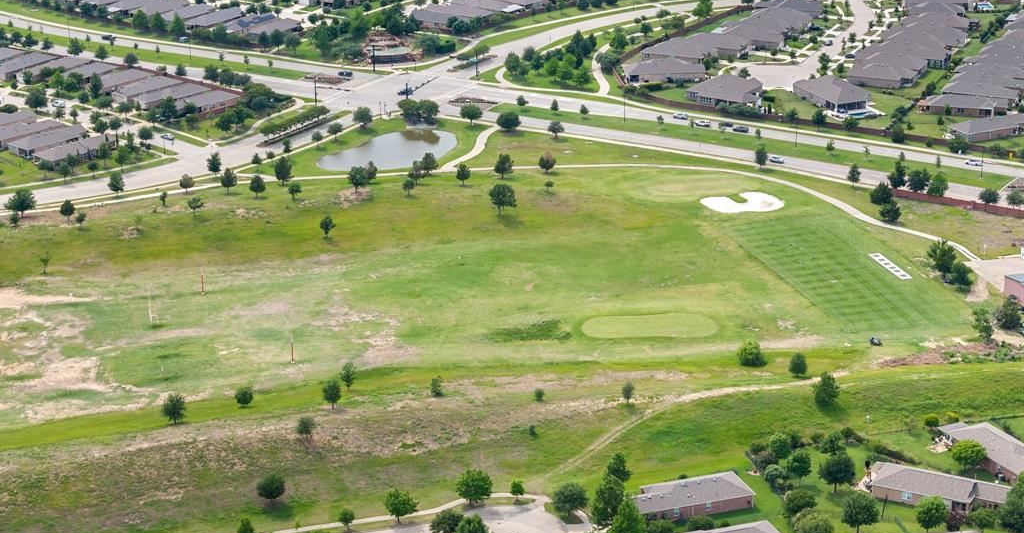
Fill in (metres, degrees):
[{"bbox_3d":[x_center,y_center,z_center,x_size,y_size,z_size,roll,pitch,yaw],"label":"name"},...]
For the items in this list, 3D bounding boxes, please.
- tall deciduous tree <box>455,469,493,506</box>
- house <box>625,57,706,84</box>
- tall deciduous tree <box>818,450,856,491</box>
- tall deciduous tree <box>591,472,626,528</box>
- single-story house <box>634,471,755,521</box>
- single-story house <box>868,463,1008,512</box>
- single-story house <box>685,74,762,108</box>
[{"bbox_3d":[-8.150,44.820,420.570,7.400,7.400,7.400,0,20,0],"label":"tall deciduous tree"},{"bbox_3d":[47.770,-62.560,653.100,24.900,5.500,13.000,-2,20,-5],"label":"house"},{"bbox_3d":[67.060,42.280,425.600,7.400,8.800,7.400,0,20,0],"label":"tall deciduous tree"},{"bbox_3d":[18.870,46.240,411.510,7.300,10.800,7.300,0,20,0],"label":"tall deciduous tree"},{"bbox_3d":[35.480,46.150,420.090,25.710,5.200,11.380,-7,21,-19],"label":"single-story house"},{"bbox_3d":[88.520,44.970,423.280,27.240,5.300,11.280,9,21,23],"label":"single-story house"},{"bbox_3d":[75.810,-61.780,721.580,20.830,6.300,25.410,12,23,29],"label":"single-story house"}]

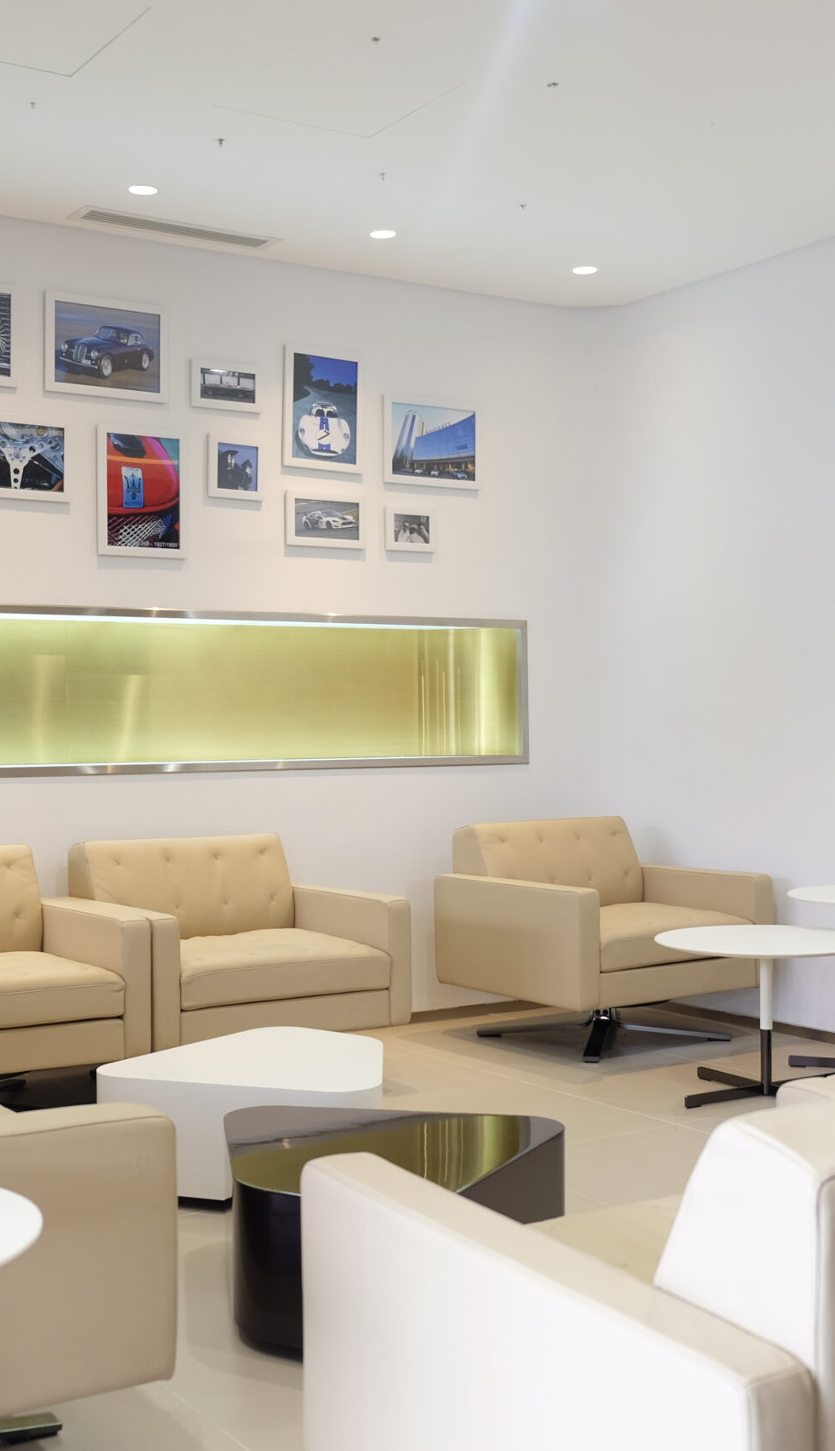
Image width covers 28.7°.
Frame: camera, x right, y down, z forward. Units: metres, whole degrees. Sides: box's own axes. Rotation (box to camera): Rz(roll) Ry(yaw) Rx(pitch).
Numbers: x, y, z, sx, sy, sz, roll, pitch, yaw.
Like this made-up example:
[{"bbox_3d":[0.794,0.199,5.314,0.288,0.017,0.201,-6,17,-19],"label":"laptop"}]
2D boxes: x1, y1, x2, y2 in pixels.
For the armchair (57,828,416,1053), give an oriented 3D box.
[{"bbox_3d":[-0.610,0.758,5.221,0.880,0.764,0.806,-1,0,-34],"label":"armchair"}]

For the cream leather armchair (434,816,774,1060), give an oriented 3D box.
[{"bbox_3d":[0.665,0.744,5.857,0.880,0.764,0.806,-1,0,-34],"label":"cream leather armchair"}]

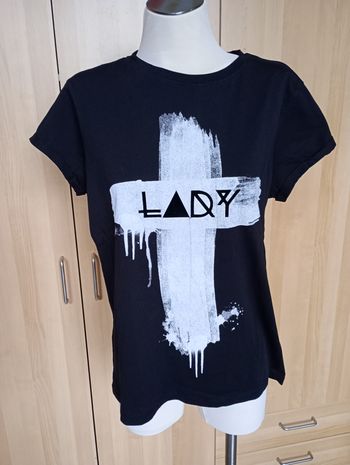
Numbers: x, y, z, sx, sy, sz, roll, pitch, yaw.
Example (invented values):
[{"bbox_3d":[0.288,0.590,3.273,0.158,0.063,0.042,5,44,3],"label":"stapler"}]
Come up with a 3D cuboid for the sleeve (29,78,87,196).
[{"bbox_3d":[-0.217,-0.177,0.700,0.112,0.212,0.120,-1,17,0],"label":"sleeve"}]

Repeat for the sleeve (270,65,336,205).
[{"bbox_3d":[0.239,-0.182,0.705,0.130,0.235,0.125,-1,17,0],"label":"sleeve"}]

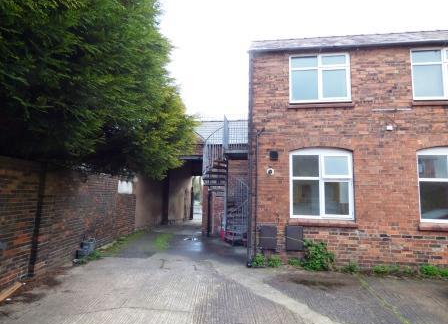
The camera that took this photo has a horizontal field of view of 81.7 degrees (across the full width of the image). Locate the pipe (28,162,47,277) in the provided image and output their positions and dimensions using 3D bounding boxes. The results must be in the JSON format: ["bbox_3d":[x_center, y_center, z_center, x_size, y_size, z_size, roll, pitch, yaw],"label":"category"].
[{"bbox_3d":[-3.772,1.124,5.257,0.100,2.280,0.100,2,-7,-5],"label":"pipe"}]

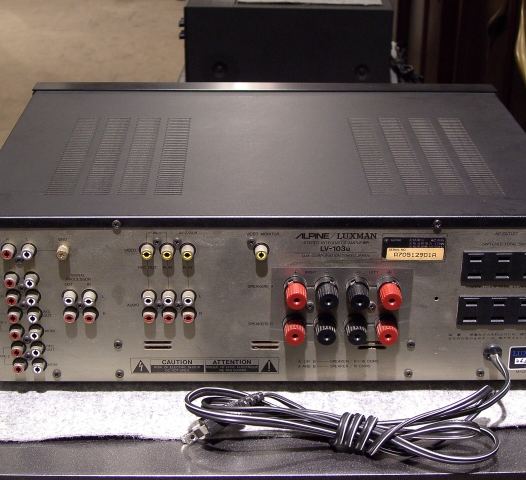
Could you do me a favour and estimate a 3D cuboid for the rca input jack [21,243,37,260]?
[{"bbox_3d":[-0.162,0.009,0.727,0.009,0.009,0.009,0,25,-2],"label":"rca input jack"}]

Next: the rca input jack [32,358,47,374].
[{"bbox_3d":[-0.164,0.093,0.773,0.010,0.010,0.009,0,25,-2],"label":"rca input jack"}]

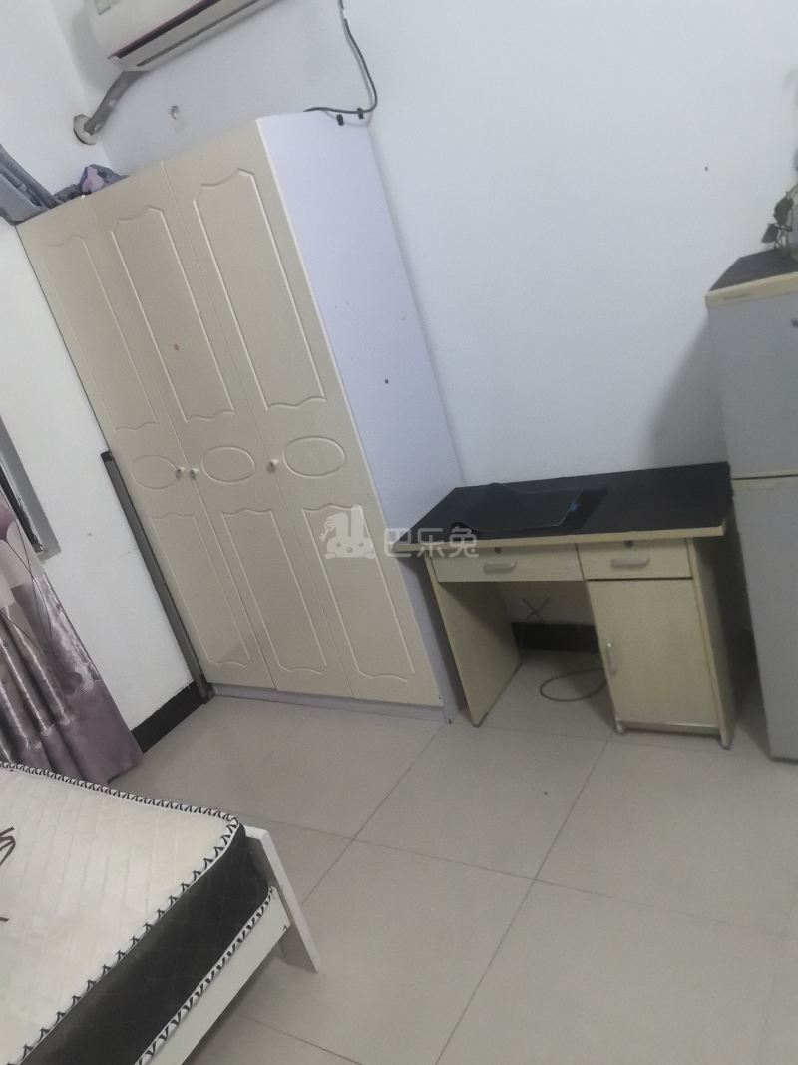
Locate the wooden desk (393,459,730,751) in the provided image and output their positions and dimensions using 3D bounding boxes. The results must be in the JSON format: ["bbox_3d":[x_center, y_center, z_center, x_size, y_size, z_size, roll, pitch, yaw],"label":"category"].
[{"bbox_3d":[0.624,0.232,2.744,1.026,0.709,0.477,-4,23,33],"label":"wooden desk"}]

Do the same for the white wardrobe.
[{"bbox_3d":[-0.464,-0.315,3.150,1.203,2.021,0.532,-2,24,35],"label":"white wardrobe"}]

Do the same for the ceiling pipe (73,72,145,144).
[{"bbox_3d":[-1.079,-1.613,3.123,0.365,0.188,0.112,-3,24,35],"label":"ceiling pipe"}]

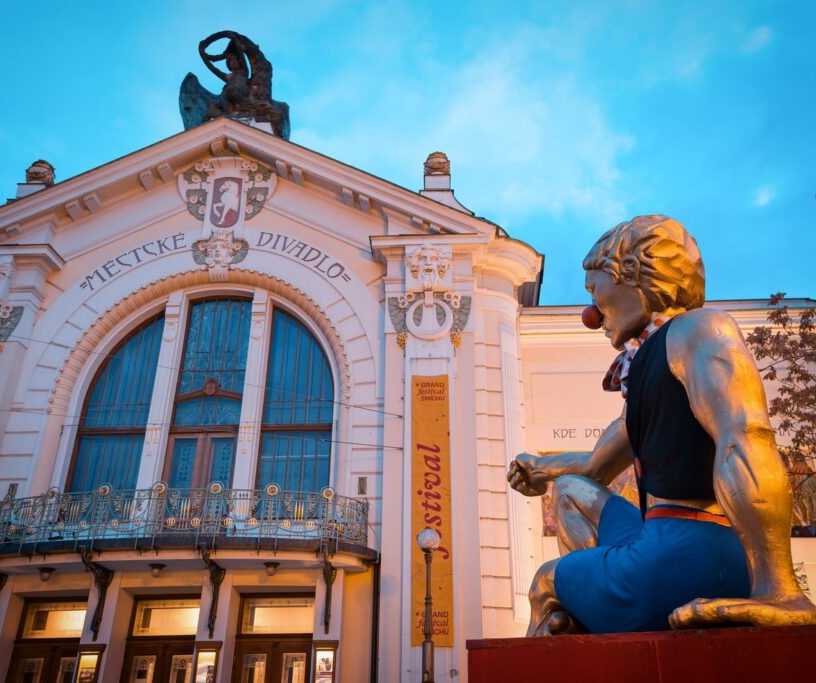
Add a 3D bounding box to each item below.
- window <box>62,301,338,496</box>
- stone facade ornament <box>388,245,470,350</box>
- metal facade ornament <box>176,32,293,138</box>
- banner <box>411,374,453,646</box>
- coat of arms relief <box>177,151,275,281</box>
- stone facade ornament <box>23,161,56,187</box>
[{"bbox_3d":[-4.771,1.508,19.101,6.233,6.090,0.398,-1,-28,2],"label":"window"},{"bbox_3d":[0.462,-1.079,18.291,1.852,2.767,0.445,-1,-28,2],"label":"stone facade ornament"},{"bbox_3d":[-4.798,-7.311,22.813,3.100,4.325,1.908,-1,-28,2],"label":"metal facade ornament"},{"bbox_3d":[0.474,3.232,16.240,0.819,5.644,0.048,-1,-28,2],"label":"banner"},{"bbox_3d":[-4.808,-3.127,20.470,2.662,3.641,0.556,-1,-28,2],"label":"coat of arms relief"},{"bbox_3d":[-10.325,-4.748,22.436,0.763,0.922,0.763,-1,-28,2],"label":"stone facade ornament"}]

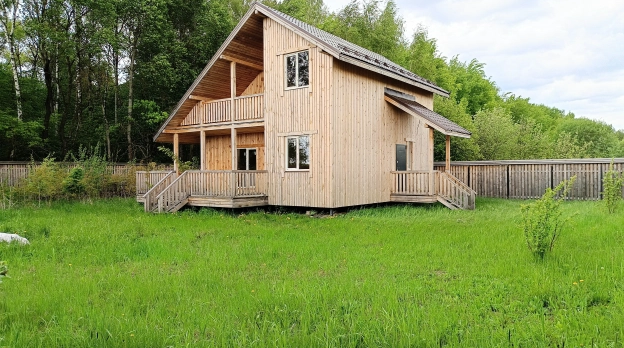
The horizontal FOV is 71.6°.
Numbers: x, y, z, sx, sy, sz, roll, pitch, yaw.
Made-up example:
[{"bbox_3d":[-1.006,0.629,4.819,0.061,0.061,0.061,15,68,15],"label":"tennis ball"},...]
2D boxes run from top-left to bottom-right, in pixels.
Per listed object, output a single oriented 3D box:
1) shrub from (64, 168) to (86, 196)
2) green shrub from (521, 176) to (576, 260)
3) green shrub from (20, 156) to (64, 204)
[{"bbox_3d":[-12.680,0.425,23.000,1.170,1.648,1.150,0,0,0],"label":"shrub"},{"bbox_3d":[3.991,0.759,7.300,0.945,1.434,0.900,0,0,0],"label":"green shrub"},{"bbox_3d":[-12.460,0.324,20.000,2.034,2.265,1.800,0,0,0],"label":"green shrub"}]

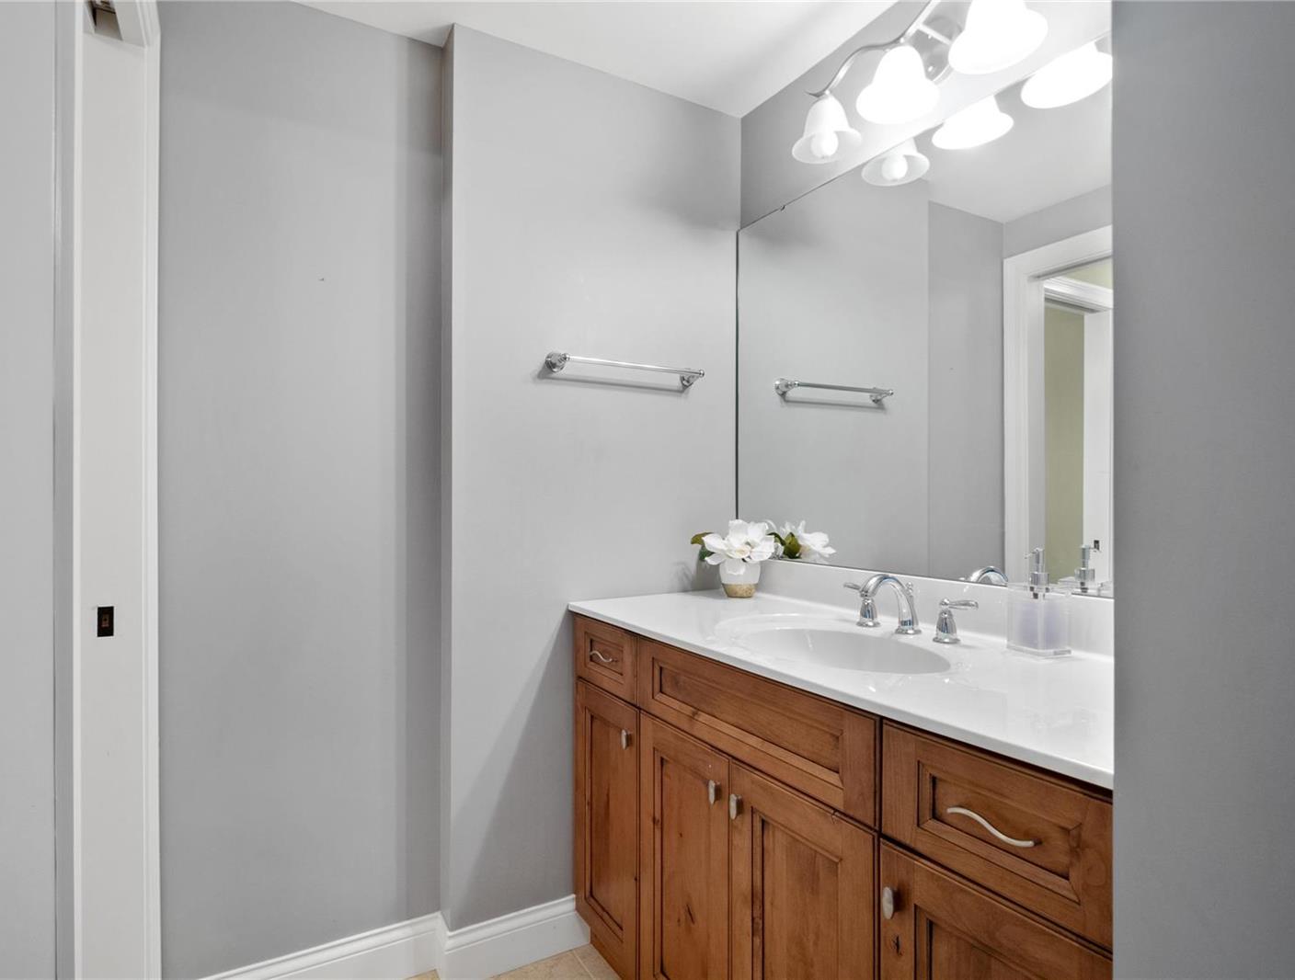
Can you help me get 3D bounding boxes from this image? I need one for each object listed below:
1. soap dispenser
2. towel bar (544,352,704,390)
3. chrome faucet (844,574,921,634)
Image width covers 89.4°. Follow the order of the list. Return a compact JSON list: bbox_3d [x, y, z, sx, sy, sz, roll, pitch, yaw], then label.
[{"bbox_3d":[0.728,0.207,1.225,0.088,0.192,0.074,0,-1,-29],"label":"soap dispenser"},{"bbox_3d":[-0.054,-0.343,1.857,0.490,0.054,0.082,1,-1,-30],"label":"towel bar"},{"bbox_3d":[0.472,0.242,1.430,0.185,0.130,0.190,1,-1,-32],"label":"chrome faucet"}]

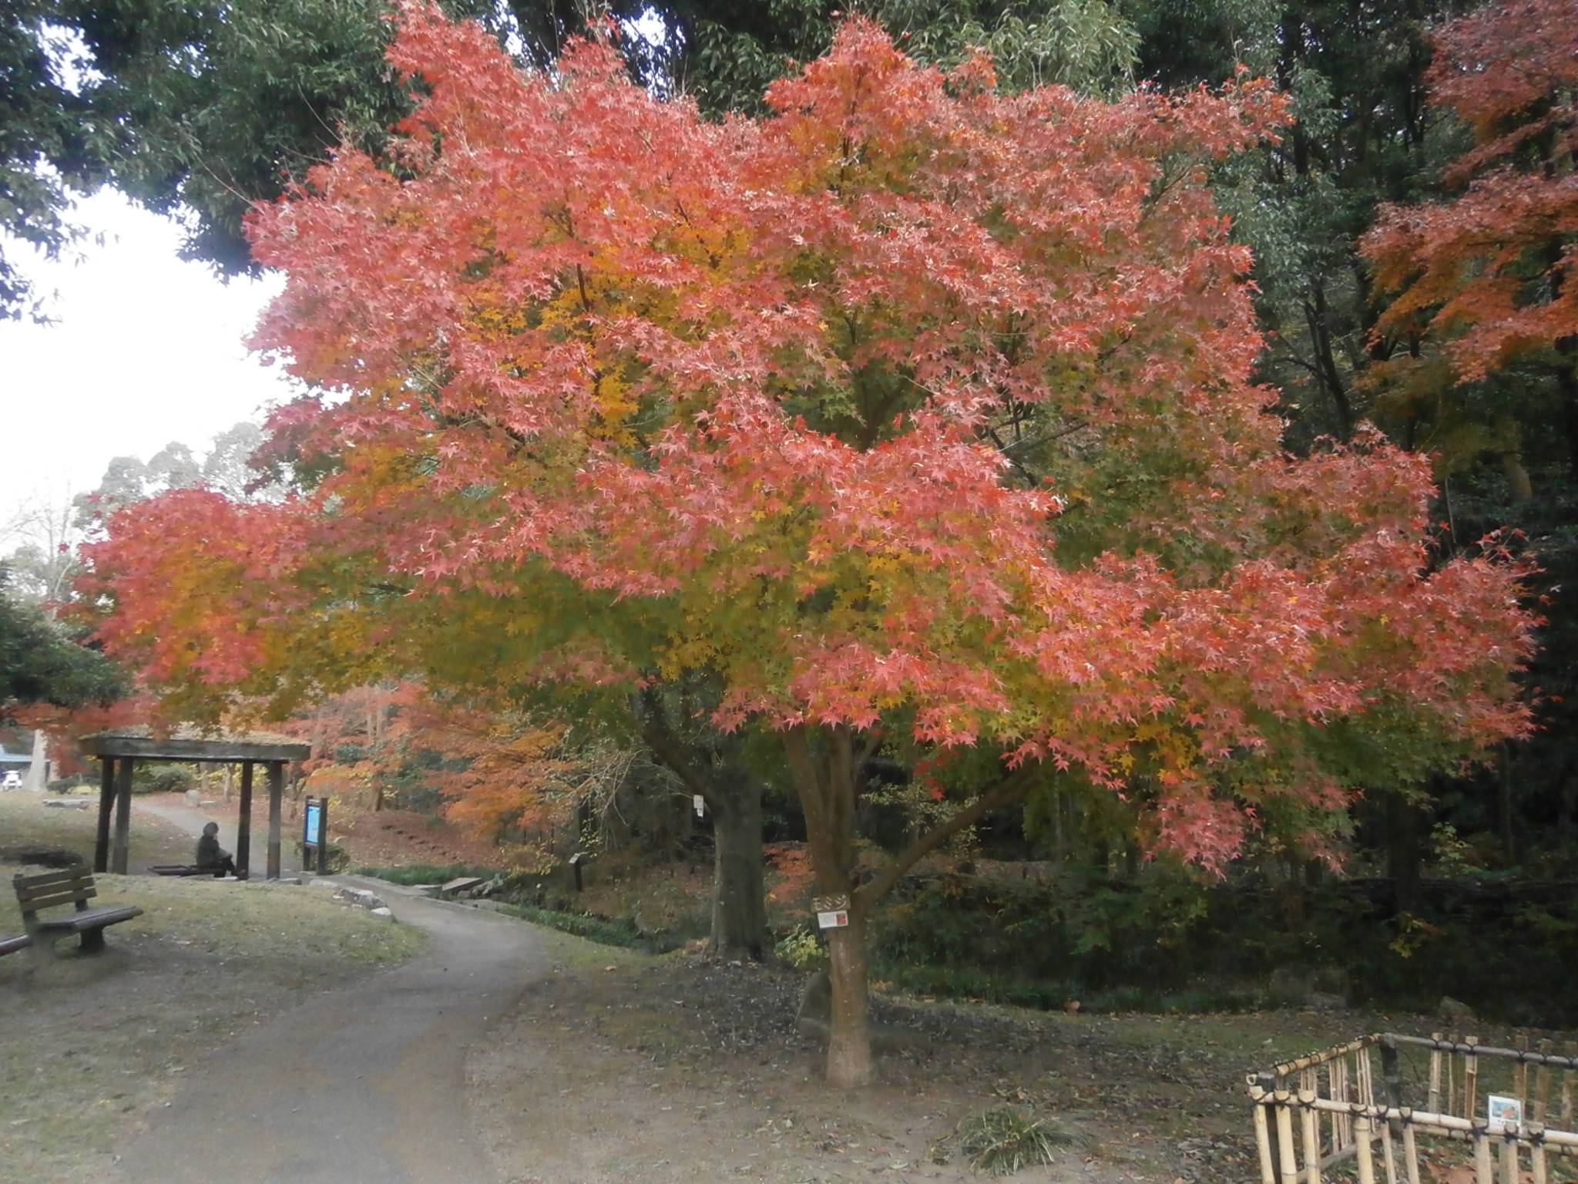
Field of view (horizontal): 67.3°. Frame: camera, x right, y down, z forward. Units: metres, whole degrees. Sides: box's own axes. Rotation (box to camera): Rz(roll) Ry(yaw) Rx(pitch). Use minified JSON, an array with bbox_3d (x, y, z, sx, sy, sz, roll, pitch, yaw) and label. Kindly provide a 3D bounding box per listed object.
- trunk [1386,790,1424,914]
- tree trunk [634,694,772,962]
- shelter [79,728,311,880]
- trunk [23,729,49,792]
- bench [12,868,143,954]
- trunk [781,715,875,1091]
[{"bbox_3d":[7.167,2.996,13.800,0.360,1.400,0.360,-5,-10,27],"label":"trunk"},{"bbox_3d":[-0.752,2.052,10.500,1.145,2.272,0.600,0,-9,-2],"label":"tree trunk"},{"bbox_3d":[-11.950,4.240,23.800,3.500,2.850,3.100,7,-11,-37],"label":"shelter"},{"bbox_3d":[-34.920,7.784,55.000,0.950,2.900,0.950,5,-11,-32],"label":"trunk"},{"bbox_3d":[-6.770,3.080,11.300,0.560,0.810,1.500,1,-9,-8],"label":"bench"},{"bbox_3d":[0.197,1.548,6.000,0.422,1.739,0.320,-1,-9,3],"label":"trunk"}]

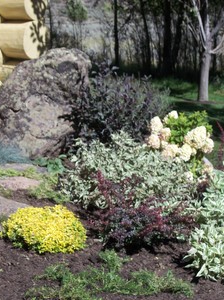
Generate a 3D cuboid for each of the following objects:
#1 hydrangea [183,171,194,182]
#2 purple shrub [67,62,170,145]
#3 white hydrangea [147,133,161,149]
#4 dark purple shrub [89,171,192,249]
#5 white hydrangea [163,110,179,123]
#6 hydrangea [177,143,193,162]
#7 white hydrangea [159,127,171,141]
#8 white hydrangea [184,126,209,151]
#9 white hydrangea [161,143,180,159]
[{"bbox_3d":[0.560,0.194,5.500,0.088,0.084,0.084,0,12,0],"label":"hydrangea"},{"bbox_3d":[0.061,-0.415,7.000,0.970,0.800,0.880,0,9,0],"label":"purple shrub"},{"bbox_3d":[0.318,-0.073,5.750,0.107,0.116,0.102,0,12,0],"label":"white hydrangea"},{"bbox_3d":[0.176,0.368,4.650,0.631,0.390,0.500,0,12,0],"label":"dark purple shrub"},{"bbox_3d":[0.510,-0.292,6.550,0.135,0.110,0.120,0,9,0],"label":"white hydrangea"},{"bbox_3d":[0.608,0.021,6.300,0.135,0.160,0.130,0,9,0],"label":"hydrangea"},{"bbox_3d":[0.409,-0.129,5.850,0.093,0.104,0.089,0,12,0],"label":"white hydrangea"},{"bbox_3d":[0.714,-0.097,6.350,0.200,0.200,0.180,0,9,0],"label":"white hydrangea"},{"bbox_3d":[0.440,0.004,5.650,0.150,0.114,0.114,0,12,0],"label":"white hydrangea"}]

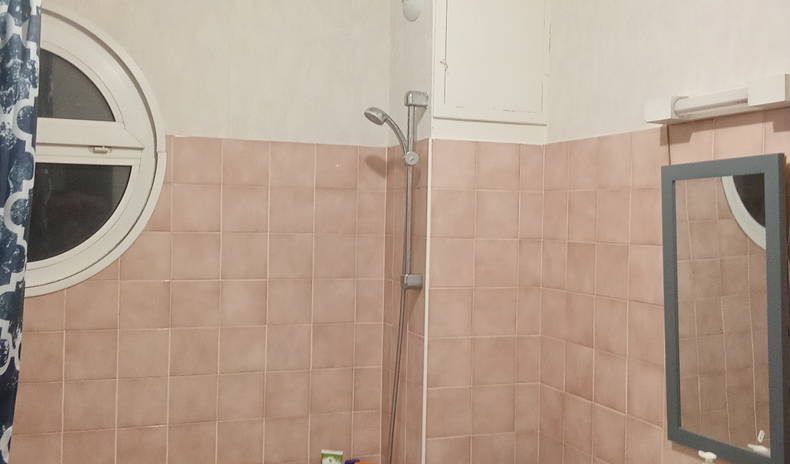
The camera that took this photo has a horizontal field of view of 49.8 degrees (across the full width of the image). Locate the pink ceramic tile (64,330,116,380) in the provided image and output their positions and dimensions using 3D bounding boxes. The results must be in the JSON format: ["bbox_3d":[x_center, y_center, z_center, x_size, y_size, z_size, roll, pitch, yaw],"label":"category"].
[{"bbox_3d":[-0.926,0.376,2.608,0.150,0.150,0.010,1,1,-21],"label":"pink ceramic tile"}]

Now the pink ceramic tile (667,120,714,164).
[{"bbox_3d":[0.718,-0.187,2.058,0.009,0.149,0.149,1,1,-21],"label":"pink ceramic tile"}]

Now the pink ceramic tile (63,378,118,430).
[{"bbox_3d":[-0.913,0.519,2.554,0.149,0.149,0.010,1,1,-21],"label":"pink ceramic tile"}]

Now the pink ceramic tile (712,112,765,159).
[{"bbox_3d":[0.760,-0.179,1.880,0.010,0.144,0.148,1,1,-21],"label":"pink ceramic tile"}]

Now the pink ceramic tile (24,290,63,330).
[{"bbox_3d":[-1.054,0.227,2.527,0.146,0.136,0.010,1,1,-21],"label":"pink ceramic tile"}]

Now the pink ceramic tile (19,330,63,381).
[{"bbox_3d":[-1.058,0.372,2.525,0.149,0.149,0.009,1,1,-21],"label":"pink ceramic tile"}]

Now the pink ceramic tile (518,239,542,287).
[{"bbox_3d":[0.426,0.101,2.696,0.083,0.150,0.010,1,1,-21],"label":"pink ceramic tile"}]

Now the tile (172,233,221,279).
[{"bbox_3d":[-0.627,0.075,2.687,0.150,0.150,0.010,1,1,-21],"label":"tile"}]

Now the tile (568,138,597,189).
[{"bbox_3d":[0.555,-0.194,2.487,0.010,0.145,0.149,1,1,-21],"label":"tile"}]

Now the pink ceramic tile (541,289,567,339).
[{"bbox_3d":[0.485,0.249,2.585,0.010,0.148,0.141,1,1,-21],"label":"pink ceramic tile"}]

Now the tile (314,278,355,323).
[{"bbox_3d":[-0.205,0.234,2.852,0.149,0.149,0.010,1,1,-21],"label":"tile"}]

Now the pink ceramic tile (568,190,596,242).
[{"bbox_3d":[0.548,-0.044,2.467,0.010,0.148,0.148,1,1,-21],"label":"pink ceramic tile"}]

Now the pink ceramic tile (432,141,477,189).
[{"bbox_3d":[0.177,-0.201,2.541,0.142,0.144,0.010,1,1,-21],"label":"pink ceramic tile"}]

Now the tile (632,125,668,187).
[{"bbox_3d":[0.664,-0.190,2.200,0.009,0.149,0.149,1,1,-21],"label":"tile"}]

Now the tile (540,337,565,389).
[{"bbox_3d":[0.491,0.407,2.632,0.010,0.149,0.144,1,1,-21],"label":"tile"}]

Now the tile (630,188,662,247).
[{"bbox_3d":[0.663,-0.041,2.214,0.010,0.150,0.150,1,1,-21],"label":"tile"}]

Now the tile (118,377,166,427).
[{"bbox_3d":[-0.777,0.527,2.634,0.149,0.149,0.009,1,1,-21],"label":"tile"}]

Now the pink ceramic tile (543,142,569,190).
[{"bbox_3d":[0.505,-0.199,2.637,0.010,0.149,0.146,1,1,-21],"label":"pink ceramic tile"}]

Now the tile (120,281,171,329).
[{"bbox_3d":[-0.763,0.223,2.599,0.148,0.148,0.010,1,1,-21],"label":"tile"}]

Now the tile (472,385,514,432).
[{"bbox_3d":[0.305,0.553,2.646,0.149,0.149,0.009,1,1,-21],"label":"tile"}]

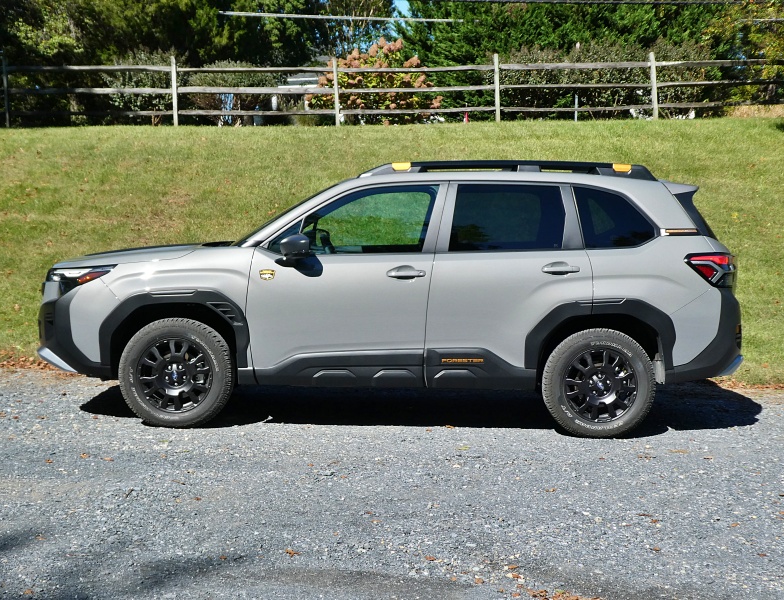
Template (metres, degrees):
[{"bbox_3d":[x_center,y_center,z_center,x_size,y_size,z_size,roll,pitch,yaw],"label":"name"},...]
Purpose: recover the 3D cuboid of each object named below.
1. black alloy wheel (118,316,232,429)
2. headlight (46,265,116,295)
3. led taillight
[{"bbox_3d":[-1.356,0.460,6.865,0.700,0.700,0.240,2,4,-1],"label":"black alloy wheel"},{"bbox_3d":[-1.976,-0.135,6.923,0.520,0.210,0.360,2,4,-1],"label":"headlight"},{"bbox_3d":[2.032,-0.201,6.980,0.410,0.215,0.360,2,4,-1],"label":"led taillight"}]

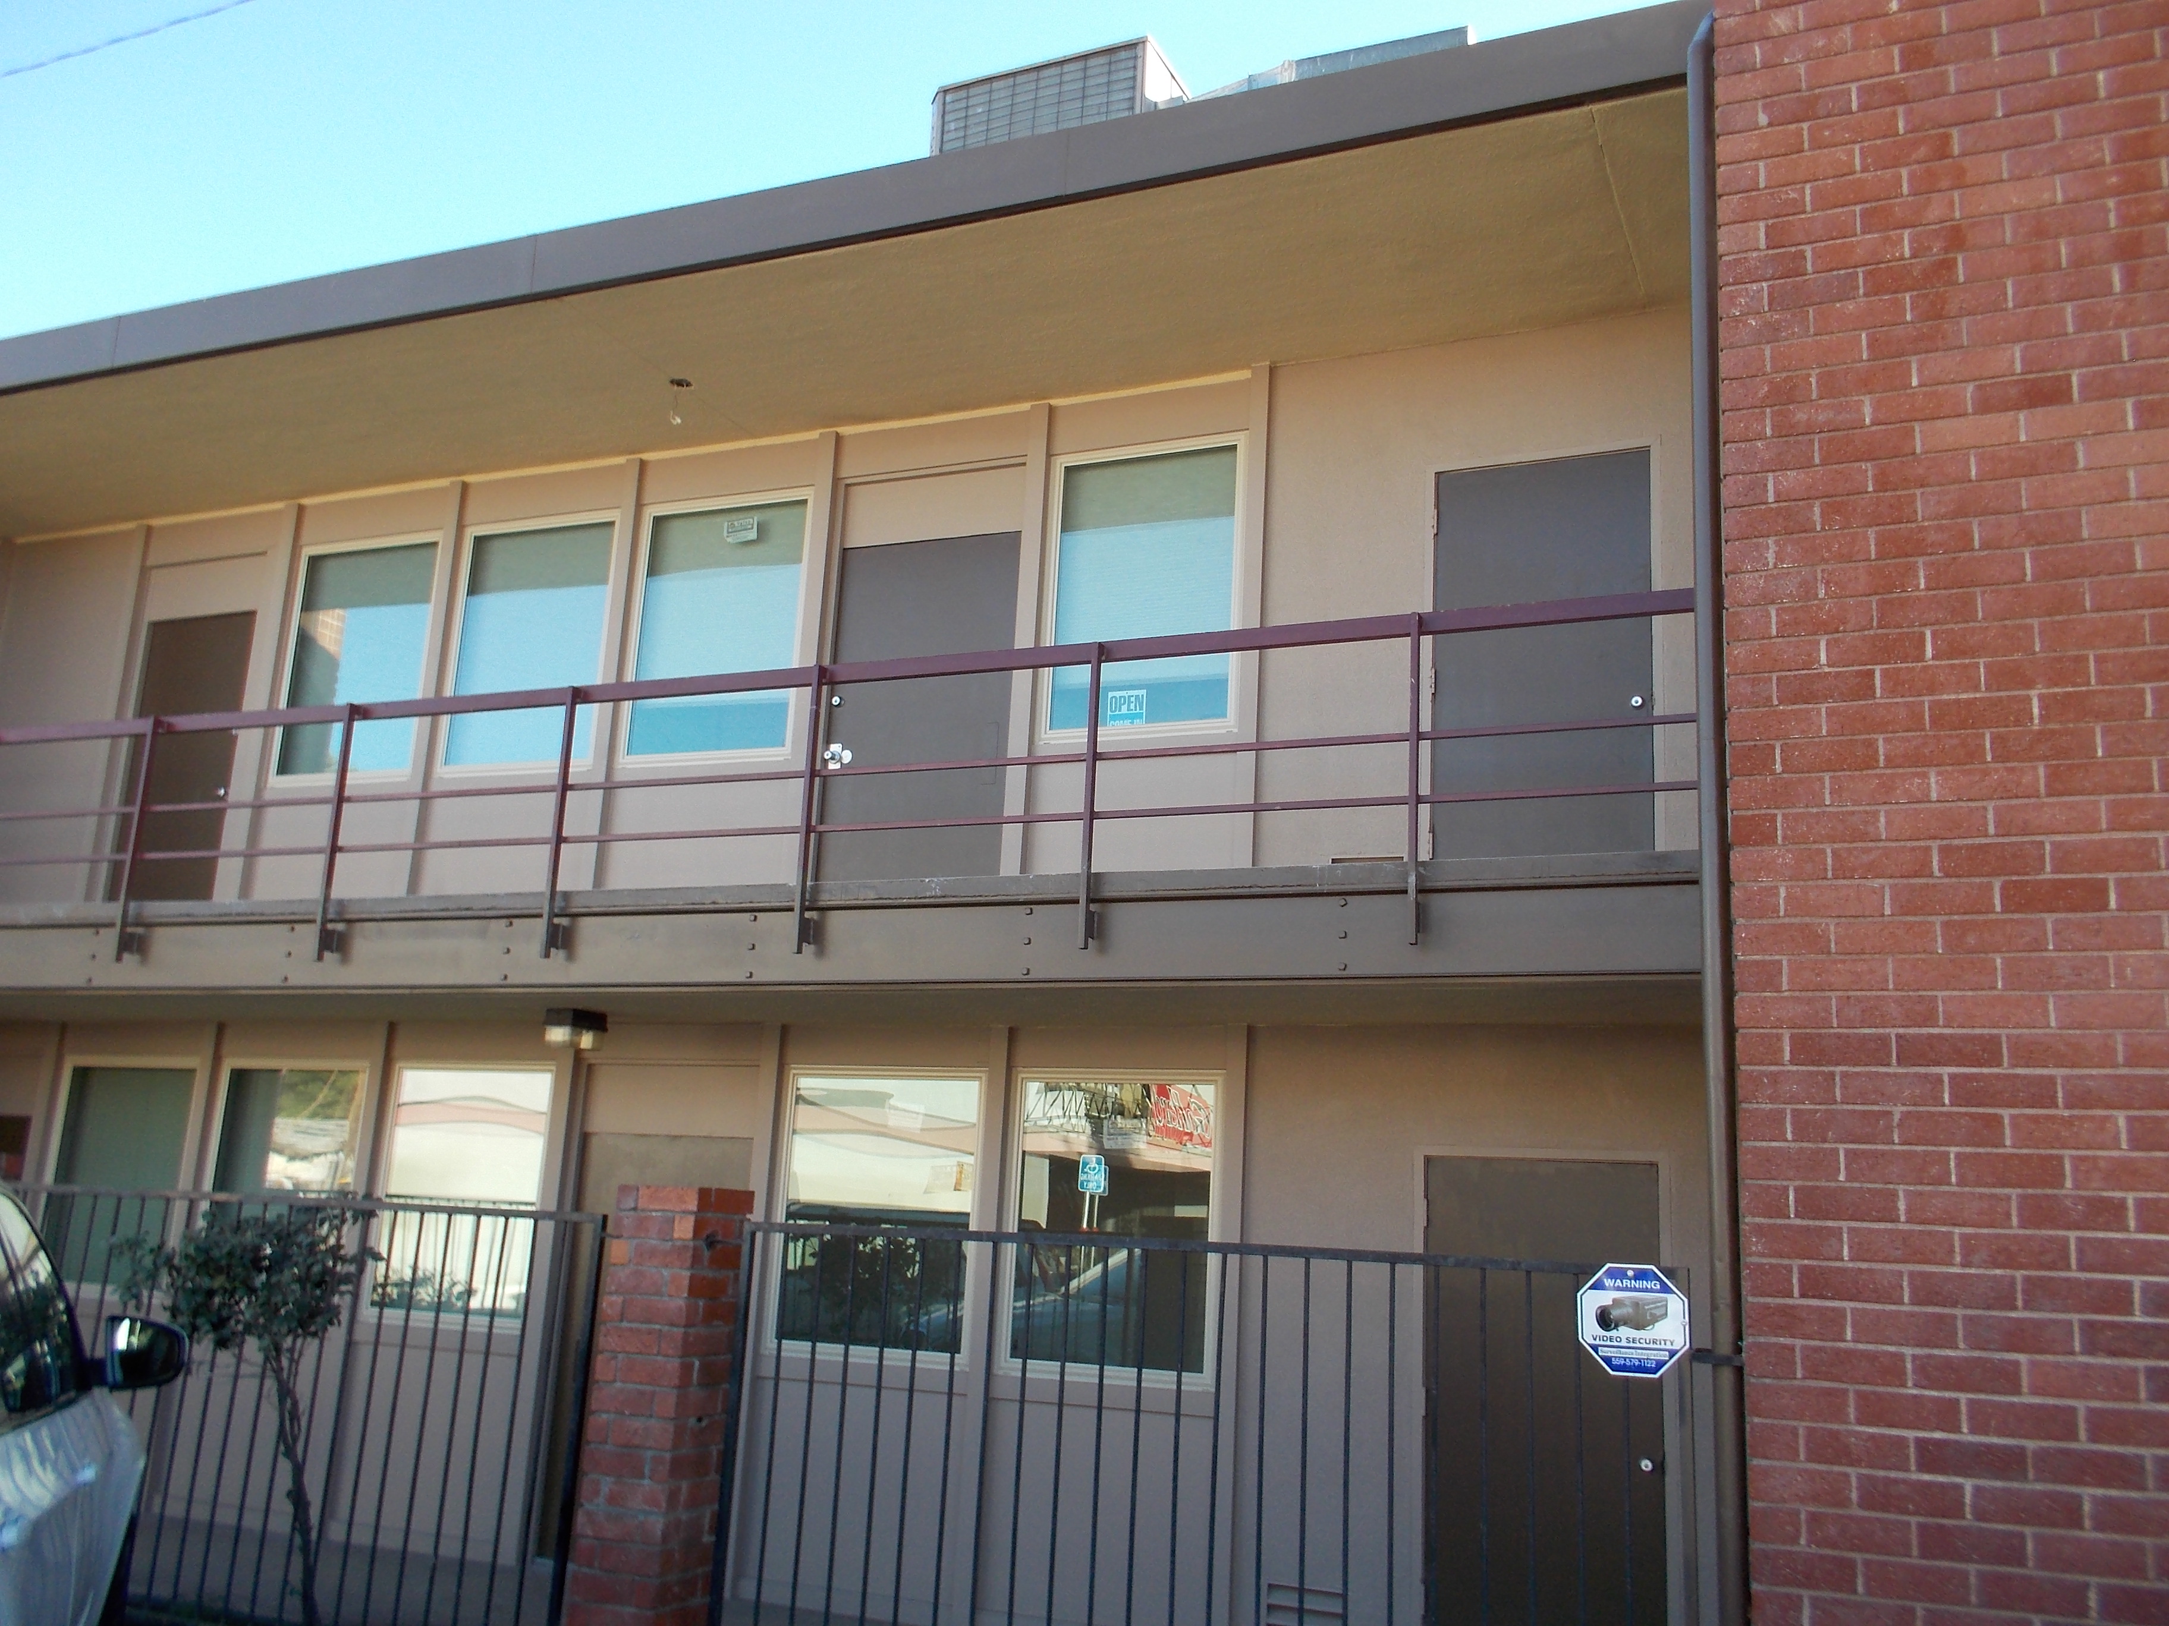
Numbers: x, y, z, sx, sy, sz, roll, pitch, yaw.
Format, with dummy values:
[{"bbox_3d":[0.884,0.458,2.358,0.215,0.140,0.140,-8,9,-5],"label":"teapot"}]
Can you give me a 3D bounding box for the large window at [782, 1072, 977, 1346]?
[{"bbox_3d":[-0.947,1.836,8.369,0.978,1.243,0.080,-2,-14,22],"label":"large window"}]

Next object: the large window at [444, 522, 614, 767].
[{"bbox_3d":[-3.015,-0.916,9.894,0.985,1.371,0.080,-2,-14,22],"label":"large window"}]

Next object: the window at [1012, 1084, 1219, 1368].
[{"bbox_3d":[0.124,1.794,7.941,0.922,1.246,0.080,-2,-14,22],"label":"window"}]

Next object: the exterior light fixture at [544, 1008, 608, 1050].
[{"bbox_3d":[-2.443,1.047,8.666,0.160,0.193,0.240,-2,-14,22],"label":"exterior light fixture"}]

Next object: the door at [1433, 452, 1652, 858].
[{"bbox_3d":[1.959,-0.552,7.780,0.919,2.020,0.060,-2,-14,22],"label":"door"}]

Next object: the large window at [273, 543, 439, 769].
[{"bbox_3d":[-4.129,-0.867,10.339,0.986,1.373,0.080,-2,-14,22],"label":"large window"}]

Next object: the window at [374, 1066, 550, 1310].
[{"bbox_3d":[-3.174,1.933,9.257,0.976,1.246,0.080,-2,-14,22],"label":"window"}]

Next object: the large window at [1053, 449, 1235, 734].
[{"bbox_3d":[0.282,-1.056,8.579,0.915,1.383,0.080,-2,-14,22],"label":"large window"}]

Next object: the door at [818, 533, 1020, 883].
[{"bbox_3d":[-0.807,-0.411,8.899,0.984,1.960,0.060,-2,-14,22],"label":"door"}]

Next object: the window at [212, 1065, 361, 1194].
[{"bbox_3d":[-4.299,1.976,9.707,0.976,1.246,0.080,-2,-14,22],"label":"window"}]

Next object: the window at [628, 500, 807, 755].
[{"bbox_3d":[-1.904,-0.954,9.449,0.983,1.365,0.080,-2,-14,22],"label":"window"}]

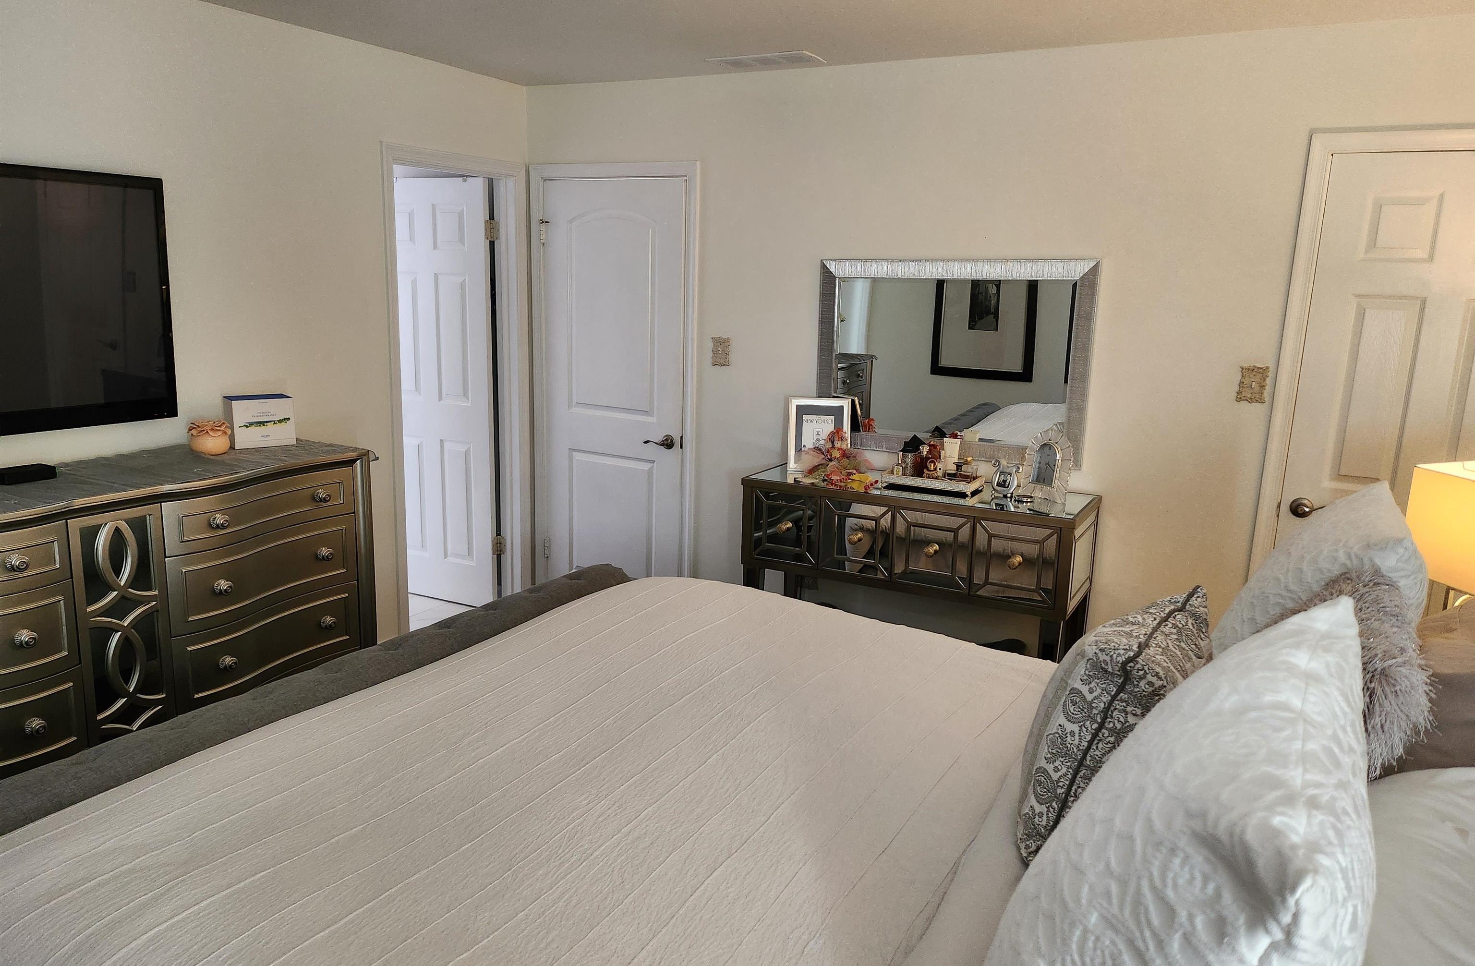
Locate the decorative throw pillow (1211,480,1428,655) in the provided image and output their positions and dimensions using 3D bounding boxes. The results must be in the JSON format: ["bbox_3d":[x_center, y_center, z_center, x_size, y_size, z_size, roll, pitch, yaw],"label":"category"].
[{"bbox_3d":[0.990,0.301,1.803,0.220,0.570,0.620,29,23,24],"label":"decorative throw pillow"}]

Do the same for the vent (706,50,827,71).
[{"bbox_3d":[0.107,-1.620,3.946,0.420,0.018,0.205,8,13,28],"label":"vent"}]

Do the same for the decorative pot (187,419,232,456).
[{"bbox_3d":[-1.695,-0.150,3.310,0.125,0.108,0.125,2,12,0],"label":"decorative pot"}]

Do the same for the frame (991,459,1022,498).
[{"bbox_3d":[0.950,-0.018,3.646,0.095,0.128,0.045,12,15,40],"label":"frame"}]

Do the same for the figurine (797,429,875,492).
[{"bbox_3d":[0.364,-0.095,3.773,0.260,0.190,0.170,3,12,8],"label":"figurine"}]

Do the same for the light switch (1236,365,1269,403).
[{"bbox_3d":[1.725,-0.328,3.426,0.090,0.120,0.014,8,13,28],"label":"light switch"}]

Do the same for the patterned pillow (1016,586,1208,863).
[{"bbox_3d":[0.643,0.393,1.701,0.190,0.420,0.470,28,24,28],"label":"patterned pillow"}]

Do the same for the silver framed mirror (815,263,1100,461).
[{"bbox_3d":[0.794,-0.475,3.901,1.065,0.750,0.040,7,13,28],"label":"silver framed mirror"}]

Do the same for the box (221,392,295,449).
[{"bbox_3d":[-1.624,-0.211,3.479,0.192,0.159,0.115,-8,15,-39],"label":"box"}]

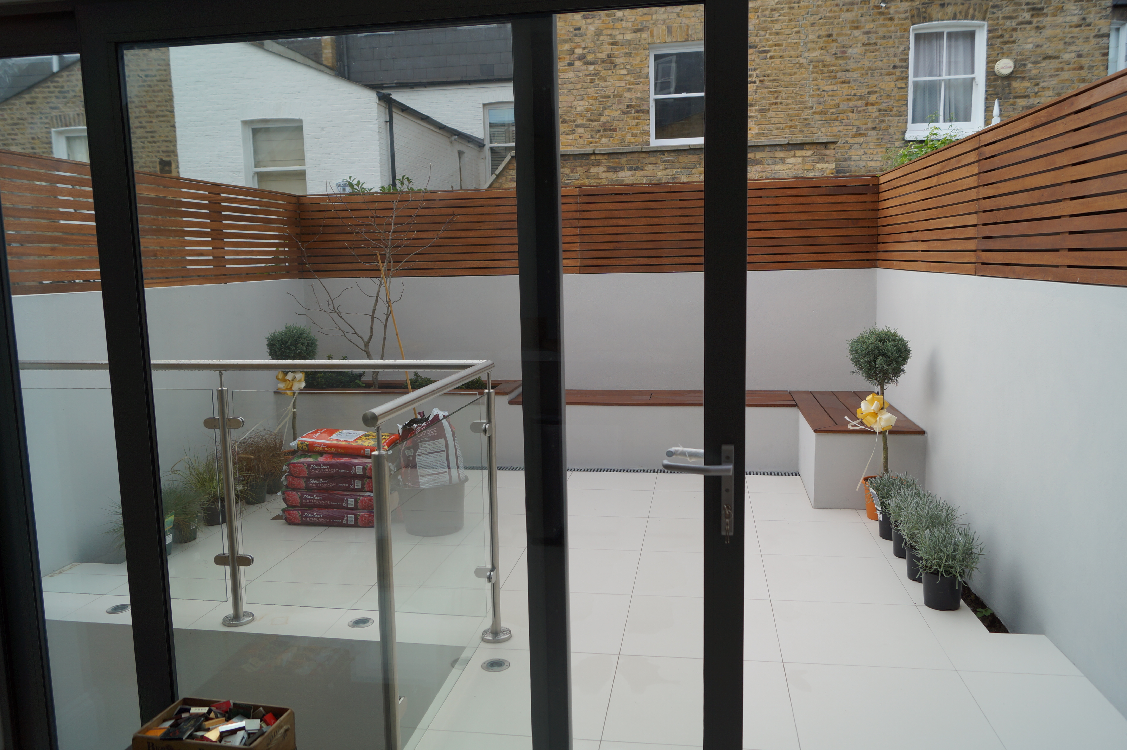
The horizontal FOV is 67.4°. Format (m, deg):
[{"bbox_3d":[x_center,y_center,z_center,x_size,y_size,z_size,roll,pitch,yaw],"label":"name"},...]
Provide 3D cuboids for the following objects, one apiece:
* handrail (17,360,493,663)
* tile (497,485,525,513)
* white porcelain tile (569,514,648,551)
[{"bbox_3d":[-1.499,0.564,3.002,2.370,1.122,1.204,0,8,9],"label":"handrail"},{"bbox_3d":[-0.356,0.804,5.356,0.600,0.015,0.600,0,7,9],"label":"tile"},{"bbox_3d":[0.147,0.878,4.685,0.600,0.015,0.600,0,7,9],"label":"white porcelain tile"}]

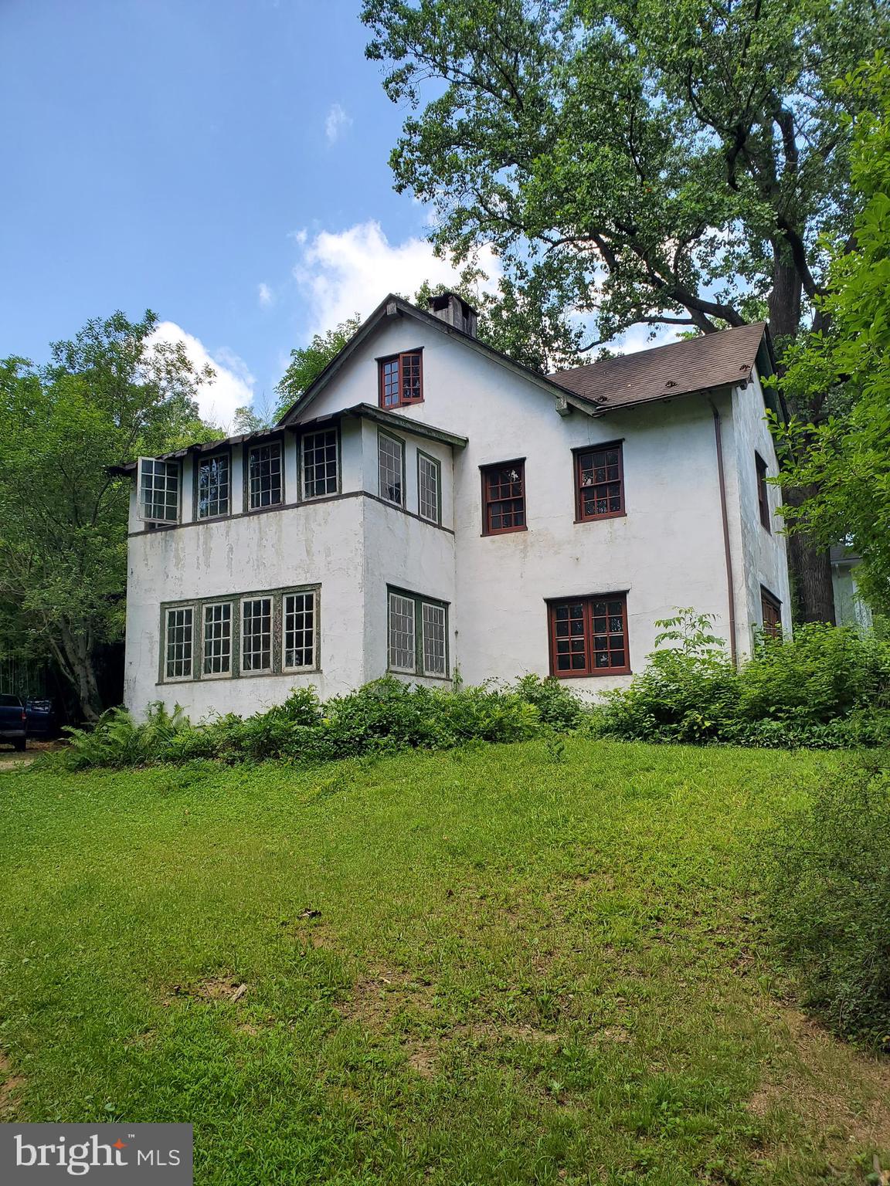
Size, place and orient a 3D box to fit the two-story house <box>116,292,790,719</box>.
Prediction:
[{"bbox_3d":[0.556,-2.011,18.077,11.320,10.190,8.910,-7,-11,28],"label":"two-story house"}]

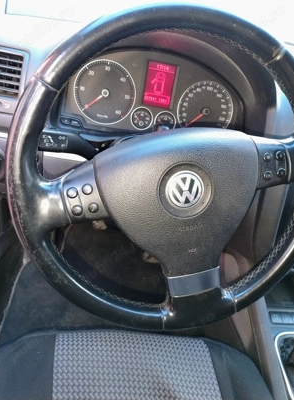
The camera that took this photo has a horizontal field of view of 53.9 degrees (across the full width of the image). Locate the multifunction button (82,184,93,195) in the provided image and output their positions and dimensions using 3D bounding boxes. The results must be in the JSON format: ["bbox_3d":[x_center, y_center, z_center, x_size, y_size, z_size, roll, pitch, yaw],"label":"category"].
[{"bbox_3d":[-0.063,-0.011,0.306,0.011,0.011,0.005,-11,13,-5],"label":"multifunction button"}]

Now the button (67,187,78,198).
[{"bbox_3d":[-0.079,-0.008,0.307,0.011,0.011,0.005,-11,13,-5],"label":"button"}]

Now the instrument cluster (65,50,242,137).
[{"bbox_3d":[0.022,-0.183,0.513,0.320,0.150,0.050,7,15,-10],"label":"instrument cluster"}]

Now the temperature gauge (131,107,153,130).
[{"bbox_3d":[-0.008,-0.145,0.517,0.041,0.041,0.010,7,15,-10],"label":"temperature gauge"}]

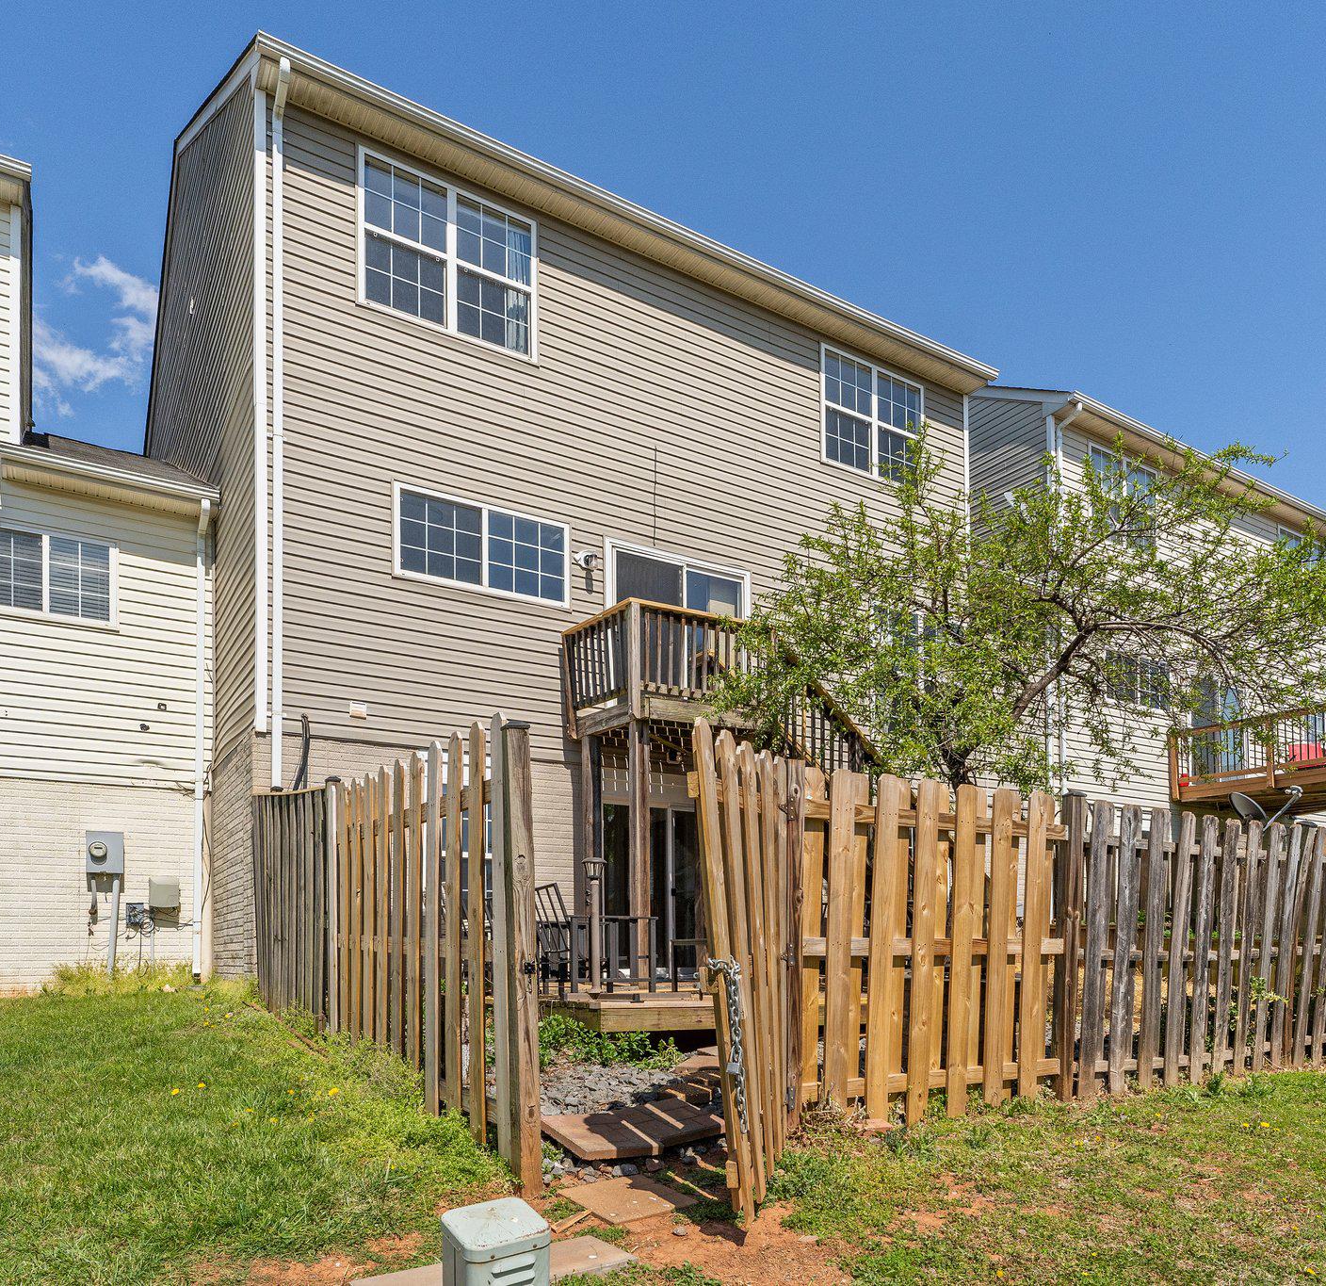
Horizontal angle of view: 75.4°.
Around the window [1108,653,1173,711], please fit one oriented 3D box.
[{"bbox_3d":[8.150,0.670,14.600,1.870,0.900,0.120,6,-11,-33],"label":"window"}]

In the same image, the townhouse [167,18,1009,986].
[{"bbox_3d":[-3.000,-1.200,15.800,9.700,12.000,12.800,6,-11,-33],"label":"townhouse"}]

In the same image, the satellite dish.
[{"bbox_3d":[6.460,1.830,9.200,0.550,0.550,0.580,3,-10,-21],"label":"satellite dish"}]

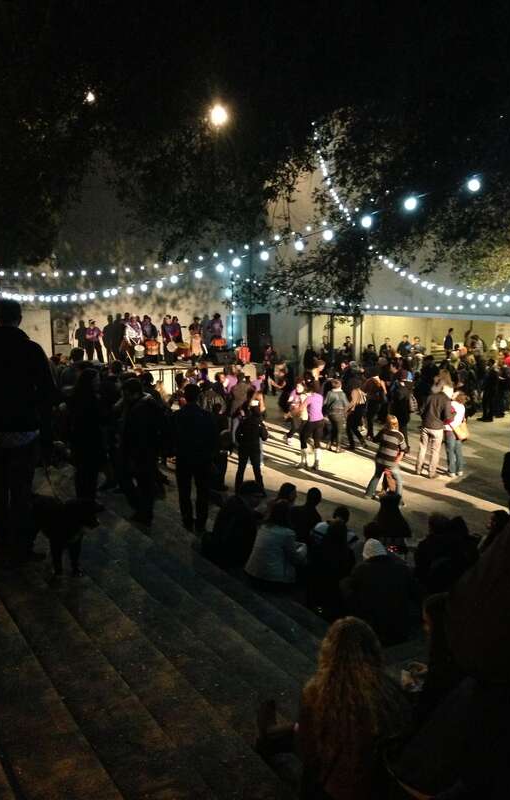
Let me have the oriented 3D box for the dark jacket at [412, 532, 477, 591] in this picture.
[{"bbox_3d":[1.980,1.689,8.000,0.580,0.640,0.500,4,8,30],"label":"dark jacket"}]

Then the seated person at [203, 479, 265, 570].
[{"bbox_3d":[-0.180,1.321,8.050,0.600,0.960,0.660,6,9,40],"label":"seated person"}]

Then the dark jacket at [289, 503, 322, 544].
[{"bbox_3d":[0.609,1.526,9.200,0.470,0.600,0.370,3,9,20],"label":"dark jacket"}]

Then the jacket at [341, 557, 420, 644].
[{"bbox_3d":[1.037,1.661,6.350,0.600,0.660,0.430,3,9,20],"label":"jacket"}]

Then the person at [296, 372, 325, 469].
[{"bbox_3d":[1.086,0.472,14.400,0.520,1.680,0.460,-3,8,-20],"label":"person"}]

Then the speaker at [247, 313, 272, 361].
[{"bbox_3d":[0.147,-2.276,28.000,0.750,1.800,0.650,-2,8,-11],"label":"speaker"}]

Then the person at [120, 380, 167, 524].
[{"bbox_3d":[-1.305,0.586,8.850,0.540,1.680,0.400,1,8,10],"label":"person"}]

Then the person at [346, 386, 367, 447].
[{"bbox_3d":[2.196,0.303,16.500,0.500,1.580,0.520,4,9,30],"label":"person"}]

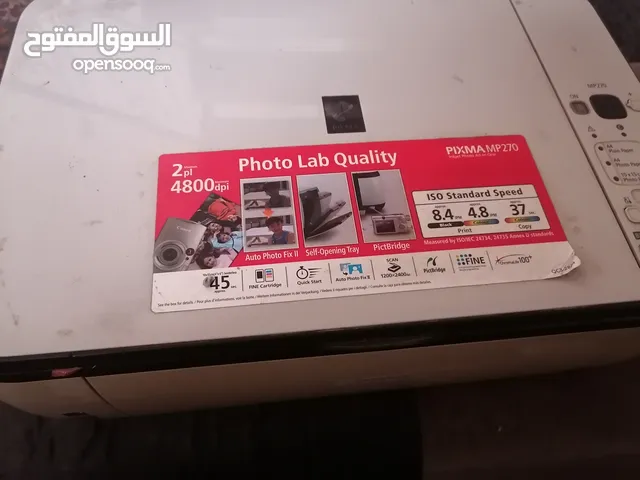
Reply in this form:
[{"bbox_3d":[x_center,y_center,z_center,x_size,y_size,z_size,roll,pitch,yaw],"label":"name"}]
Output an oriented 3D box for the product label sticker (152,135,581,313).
[{"bbox_3d":[0.025,-0.017,0.297,0.240,0.004,0.105,-4,61,-6],"label":"product label sticker"}]

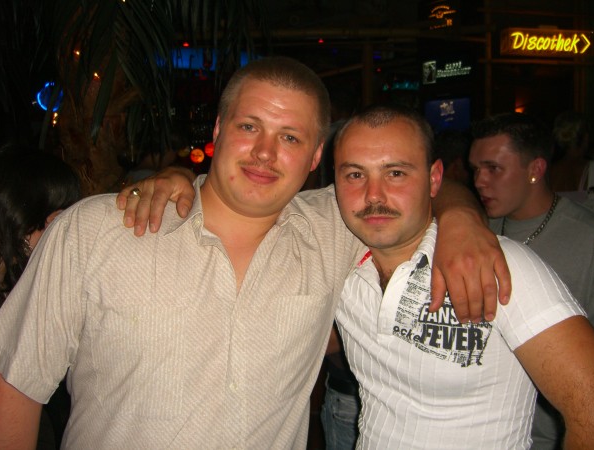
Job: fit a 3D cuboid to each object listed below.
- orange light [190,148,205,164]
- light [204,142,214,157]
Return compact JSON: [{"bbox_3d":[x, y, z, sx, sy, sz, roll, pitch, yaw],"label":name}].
[{"bbox_3d":[-0.602,-0.416,4.000,0.086,0.088,0.050,-1,4,-8],"label":"orange light"},{"bbox_3d":[-0.517,-0.457,4.000,0.086,0.088,0.050,-1,4,-7],"label":"light"}]

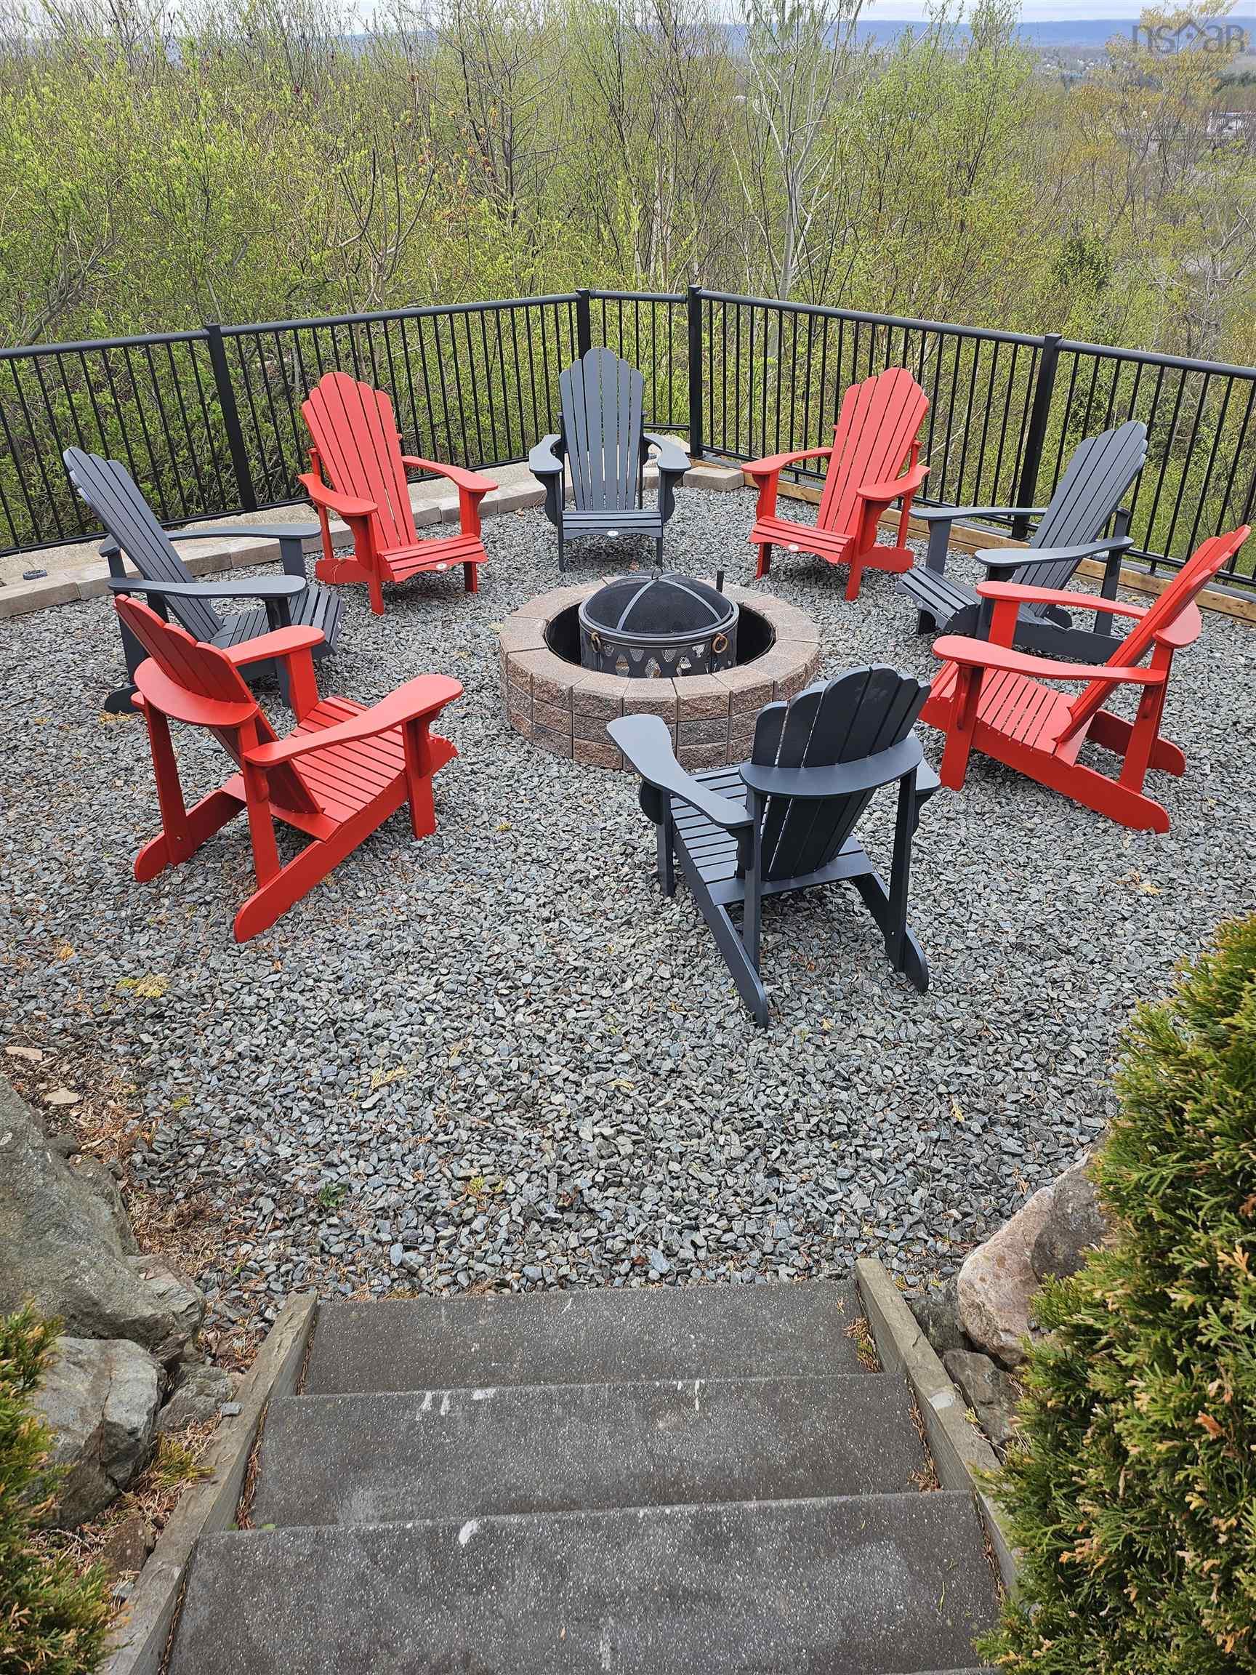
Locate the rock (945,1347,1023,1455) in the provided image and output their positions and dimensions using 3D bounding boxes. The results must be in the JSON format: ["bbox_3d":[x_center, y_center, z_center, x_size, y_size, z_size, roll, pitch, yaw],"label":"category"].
[{"bbox_3d":[0.663,1.034,2.137,0.160,0.135,0.200,-3,33,-4],"label":"rock"}]

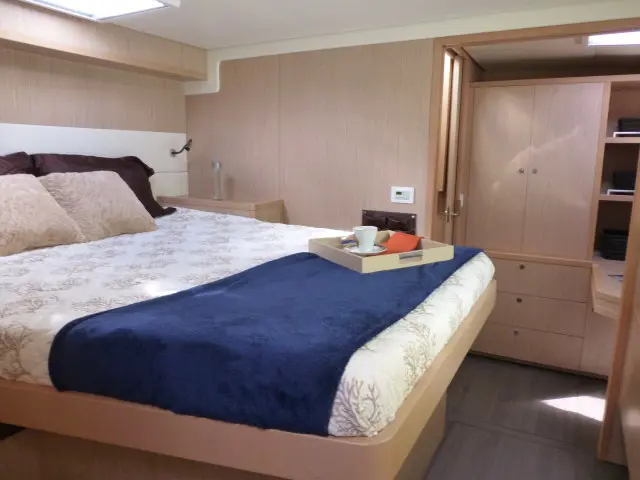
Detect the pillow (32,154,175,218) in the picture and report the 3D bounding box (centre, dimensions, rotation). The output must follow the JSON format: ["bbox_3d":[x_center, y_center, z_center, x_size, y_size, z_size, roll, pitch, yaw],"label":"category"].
[{"bbox_3d":[-1.043,-0.247,2.254,0.160,0.380,0.710,-20,1,28],"label":"pillow"}]

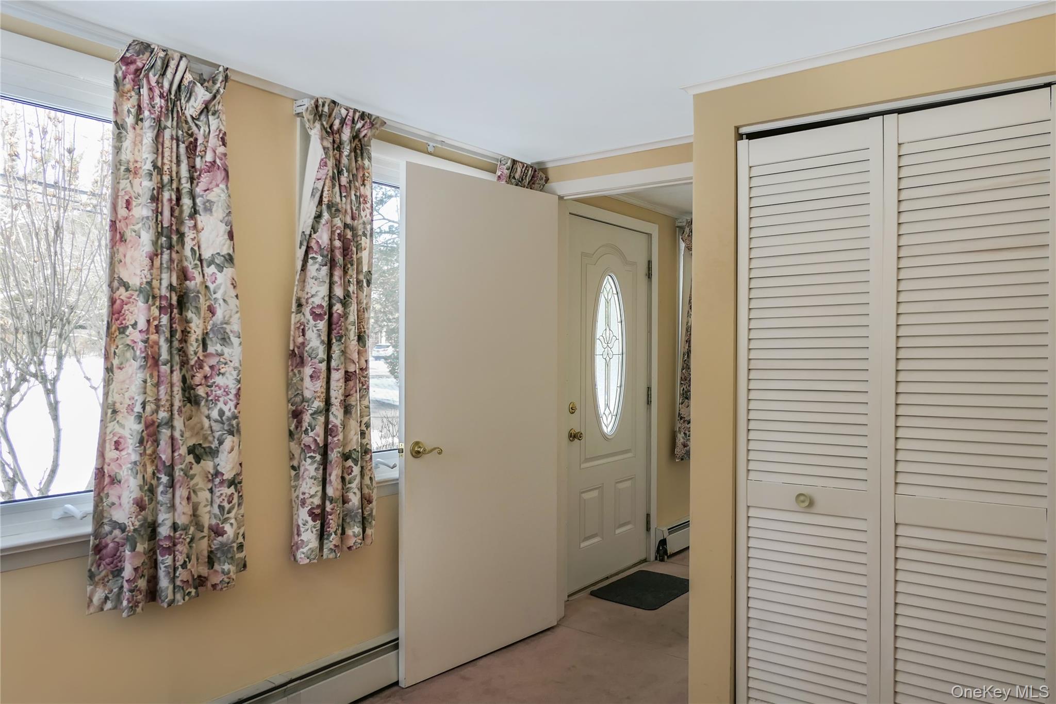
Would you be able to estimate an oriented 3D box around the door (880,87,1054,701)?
[{"bbox_3d":[1.234,0.318,1.973,0.439,2.024,0.033,0,0,38],"label":"door"}]

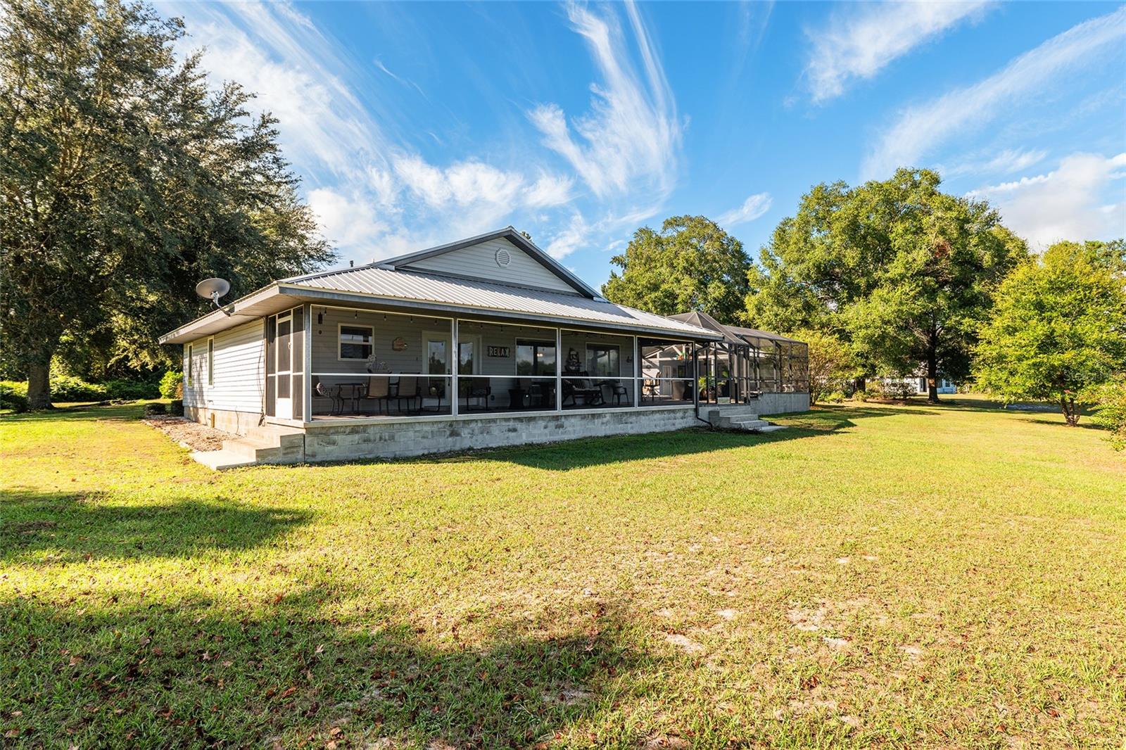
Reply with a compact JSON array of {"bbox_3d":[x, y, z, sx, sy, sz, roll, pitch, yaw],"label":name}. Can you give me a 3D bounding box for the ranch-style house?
[{"bbox_3d":[-0.450,-1.215,23.343,26.159,6.464,14.291,1,-2,-44],"label":"ranch-style house"}]

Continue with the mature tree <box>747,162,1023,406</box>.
[{"bbox_3d":[26.083,-7.219,43.000,20.300,18.900,19.000,-1,-2,31],"label":"mature tree"}]

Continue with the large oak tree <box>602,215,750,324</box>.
[{"bbox_3d":[10.799,-6.264,50.000,15.500,17.575,15.500,-1,-1,13],"label":"large oak tree"}]

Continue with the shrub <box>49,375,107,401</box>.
[{"bbox_3d":[-31.034,0.830,34.000,3.100,1.780,2.600,1,-2,-42],"label":"shrub"}]

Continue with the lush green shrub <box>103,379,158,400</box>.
[{"bbox_3d":[-30.099,1.010,37.000,3.300,1.420,2.600,1,-2,-39],"label":"lush green shrub"}]

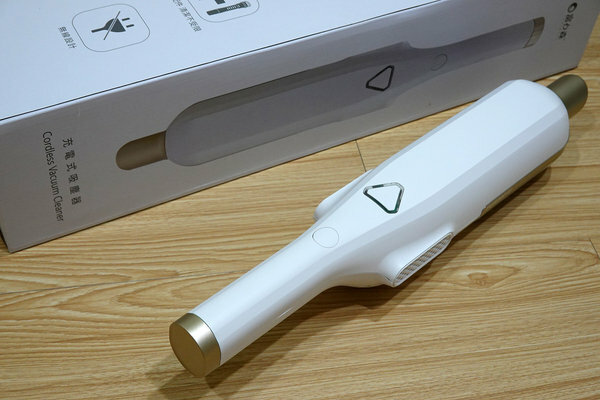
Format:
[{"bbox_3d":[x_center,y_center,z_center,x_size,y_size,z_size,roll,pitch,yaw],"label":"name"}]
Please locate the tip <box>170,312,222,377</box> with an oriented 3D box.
[{"bbox_3d":[-0.066,0.091,0.565,0.012,0.038,0.038,-31,55,-34],"label":"tip"}]

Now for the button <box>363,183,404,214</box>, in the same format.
[{"bbox_3d":[0.063,-0.003,0.647,0.029,0.004,0.030,-32,56,-32],"label":"button"}]

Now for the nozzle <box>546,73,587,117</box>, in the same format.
[{"bbox_3d":[0.230,-0.087,0.795,0.042,0.034,0.034,-31,55,-34],"label":"nozzle"}]

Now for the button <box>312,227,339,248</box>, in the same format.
[{"bbox_3d":[0.018,0.026,0.614,0.018,0.004,0.018,4,43,-4],"label":"button"}]

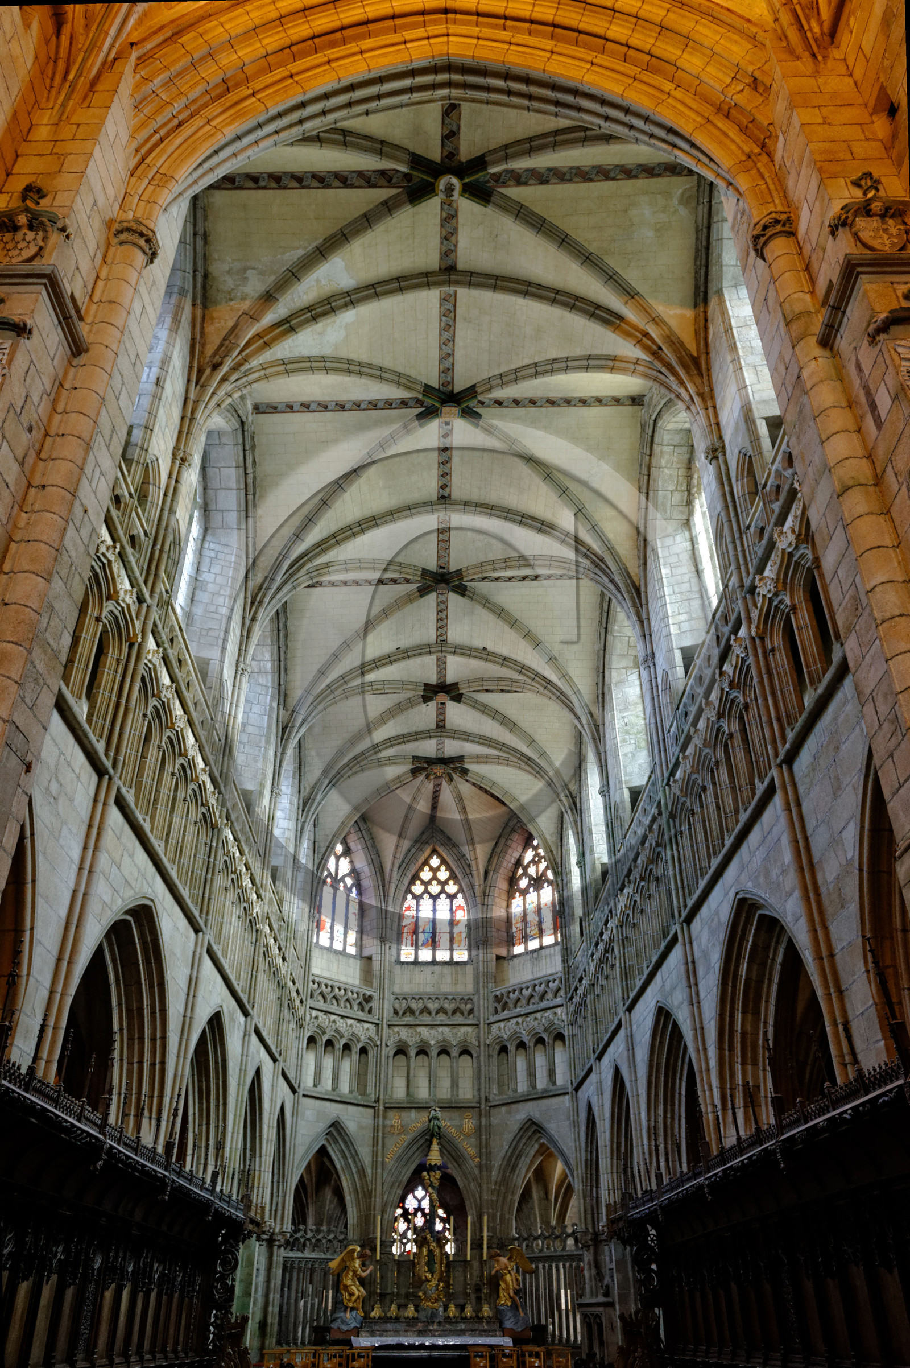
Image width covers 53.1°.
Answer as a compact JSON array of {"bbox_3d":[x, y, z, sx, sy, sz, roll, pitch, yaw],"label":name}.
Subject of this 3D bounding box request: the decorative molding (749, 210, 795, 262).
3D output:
[{"bbox_3d":[3.380,-4.686,9.695,0.400,0.340,0.480,1,-34,-1],"label":"decorative molding"}]

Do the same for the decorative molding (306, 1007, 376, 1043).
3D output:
[{"bbox_3d":[-3.532,10.640,28.326,2.599,0.661,0.250,29,-44,-35],"label":"decorative molding"}]

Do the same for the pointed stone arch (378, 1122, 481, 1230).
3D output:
[{"bbox_3d":[-0.747,14.652,27.213,2.963,2.962,0.800,1,-34,-1],"label":"pointed stone arch"}]

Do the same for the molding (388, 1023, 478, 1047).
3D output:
[{"bbox_3d":[-0.699,11.228,29.157,2.868,0.737,0.250,1,-34,-1],"label":"molding"}]

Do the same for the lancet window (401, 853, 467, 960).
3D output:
[{"bbox_3d":[-0.706,7.498,30.948,2.315,3.956,0.250,1,-35,-1],"label":"lancet window"}]

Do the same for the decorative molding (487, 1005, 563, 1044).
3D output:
[{"bbox_3d":[2.181,10.624,28.277,3.074,0.664,0.250,-28,-43,35],"label":"decorative molding"}]

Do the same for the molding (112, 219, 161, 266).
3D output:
[{"bbox_3d":[-3.390,-4.610,9.697,0.400,0.340,0.480,1,-34,-1],"label":"molding"}]

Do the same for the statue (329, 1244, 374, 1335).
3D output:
[{"bbox_3d":[-2.612,15.191,22.862,0.980,1.857,0.750,-10,-36,15],"label":"statue"}]

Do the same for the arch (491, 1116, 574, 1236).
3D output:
[{"bbox_3d":[2.419,14.092,26.165,3.013,2.978,0.800,-28,-43,35],"label":"arch"}]

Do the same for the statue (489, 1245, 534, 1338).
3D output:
[{"bbox_3d":[1.424,15.260,22.927,0.950,1.906,0.800,17,-38,-23],"label":"statue"}]

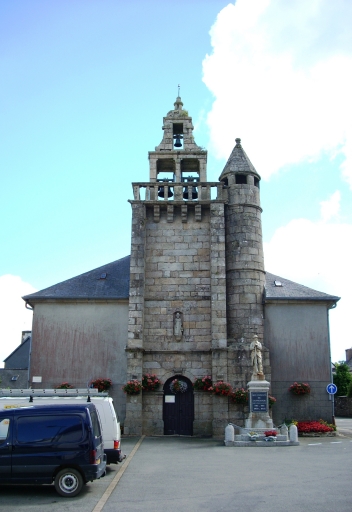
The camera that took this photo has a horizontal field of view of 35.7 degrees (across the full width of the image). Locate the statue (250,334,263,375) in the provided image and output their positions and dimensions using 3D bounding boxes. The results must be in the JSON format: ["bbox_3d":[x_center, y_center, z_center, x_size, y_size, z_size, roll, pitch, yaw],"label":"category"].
[{"bbox_3d":[3.390,4.129,22.981,0.525,1.656,0.460,0,-14,0],"label":"statue"}]

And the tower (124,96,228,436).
[{"bbox_3d":[0.073,-0.034,29.138,4.755,18.043,4.200,0,-14,0],"label":"tower"}]

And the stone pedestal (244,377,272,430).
[{"bbox_3d":[3.364,6.063,22.509,1.140,2.060,1.120,0,-14,0],"label":"stone pedestal"}]

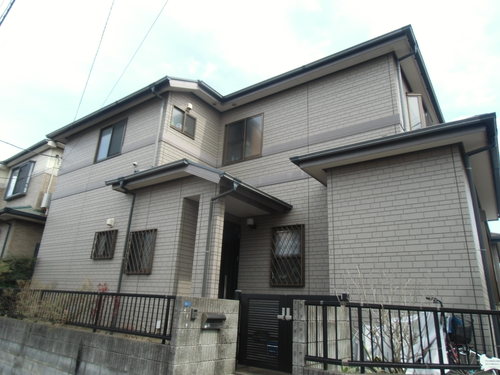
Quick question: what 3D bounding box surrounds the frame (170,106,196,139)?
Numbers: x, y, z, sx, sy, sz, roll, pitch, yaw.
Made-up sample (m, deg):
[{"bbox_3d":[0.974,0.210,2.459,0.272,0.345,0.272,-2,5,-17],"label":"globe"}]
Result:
[{"bbox_3d":[-1.611,-1.590,8.486,0.091,0.548,0.791,-10,-22,34],"label":"frame"}]

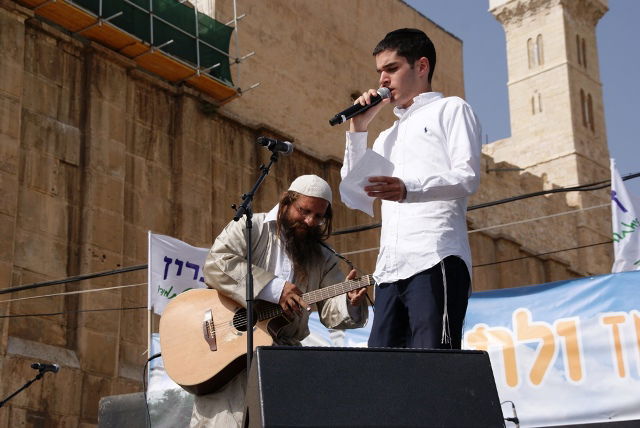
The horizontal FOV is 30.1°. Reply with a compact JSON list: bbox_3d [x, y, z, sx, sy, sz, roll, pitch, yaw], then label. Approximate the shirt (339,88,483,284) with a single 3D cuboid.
[{"bbox_3d":[0.332,-0.084,4.280,0.380,0.750,0.480,12,-21,-40],"label":"shirt"}]

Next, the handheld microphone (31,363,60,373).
[{"bbox_3d":[-1.448,0.814,6.311,0.051,0.051,0.260,-7,-12,20],"label":"handheld microphone"}]

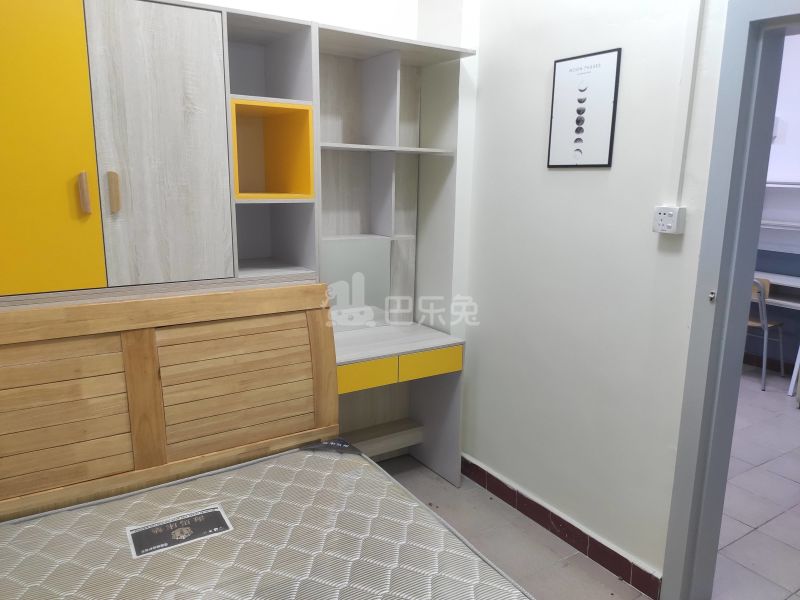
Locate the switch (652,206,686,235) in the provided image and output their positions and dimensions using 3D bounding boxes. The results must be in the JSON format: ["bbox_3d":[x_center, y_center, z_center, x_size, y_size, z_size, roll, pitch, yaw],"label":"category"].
[{"bbox_3d":[0.882,-0.261,1.964,0.043,0.083,0.083,-6,13,-32],"label":"switch"}]

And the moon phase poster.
[{"bbox_3d":[0.675,-0.698,2.234,0.018,0.403,0.302,-6,13,-32],"label":"moon phase poster"}]

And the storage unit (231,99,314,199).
[{"bbox_3d":[-0.603,-0.606,2.482,0.323,0.360,0.475,-6,13,-32],"label":"storage unit"}]

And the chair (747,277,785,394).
[{"bbox_3d":[2.731,0.210,4.653,0.530,0.810,0.430,-9,15,-40],"label":"chair"}]

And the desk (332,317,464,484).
[{"bbox_3d":[-0.147,0.563,2.904,0.770,0.750,0.480,-6,13,-32],"label":"desk"}]

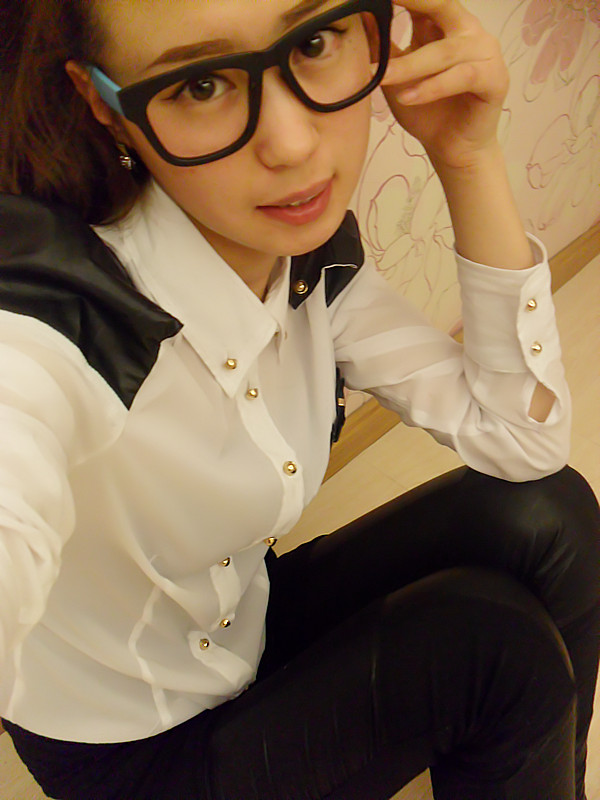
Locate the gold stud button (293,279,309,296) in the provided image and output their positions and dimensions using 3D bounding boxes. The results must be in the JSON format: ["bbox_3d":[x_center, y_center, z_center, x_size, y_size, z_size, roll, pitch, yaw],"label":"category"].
[{"bbox_3d":[0.001,-0.073,0.527,0.010,0.010,0.006,2,-4,-3],"label":"gold stud button"}]

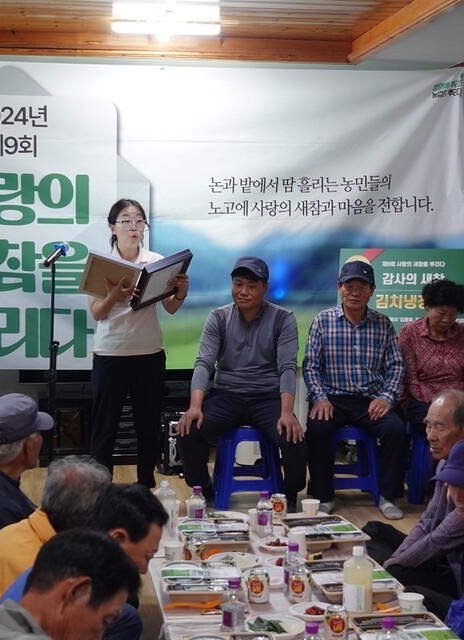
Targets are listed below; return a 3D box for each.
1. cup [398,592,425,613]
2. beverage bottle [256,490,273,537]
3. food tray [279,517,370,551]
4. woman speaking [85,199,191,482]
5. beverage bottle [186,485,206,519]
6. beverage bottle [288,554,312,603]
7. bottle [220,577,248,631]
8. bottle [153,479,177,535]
[{"bbox_3d":[0.508,0.817,3.326,0.074,0.074,0.074,0,4,0],"label":"cup"},{"bbox_3d":[0.122,0.707,4.297,0.058,0.160,0.058,0,4,-9],"label":"beverage bottle"},{"bbox_3d":[0.328,0.770,4.228,0.245,0.045,0.365,0,4,-9],"label":"food tray"},{"bbox_3d":[-0.523,0.140,6.423,0.540,1.620,0.460,0,4,-10],"label":"woman speaking"},{"bbox_3d":[-0.127,0.692,4.308,0.060,0.157,0.060,0,4,0],"label":"beverage bottle"},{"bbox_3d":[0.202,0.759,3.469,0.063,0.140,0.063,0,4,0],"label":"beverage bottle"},{"bbox_3d":[0.007,0.771,3.149,0.064,0.157,0.064,0,4,0],"label":"bottle"},{"bbox_3d":[-0.239,0.677,4.191,0.080,0.200,0.080,0,4,0],"label":"bottle"}]

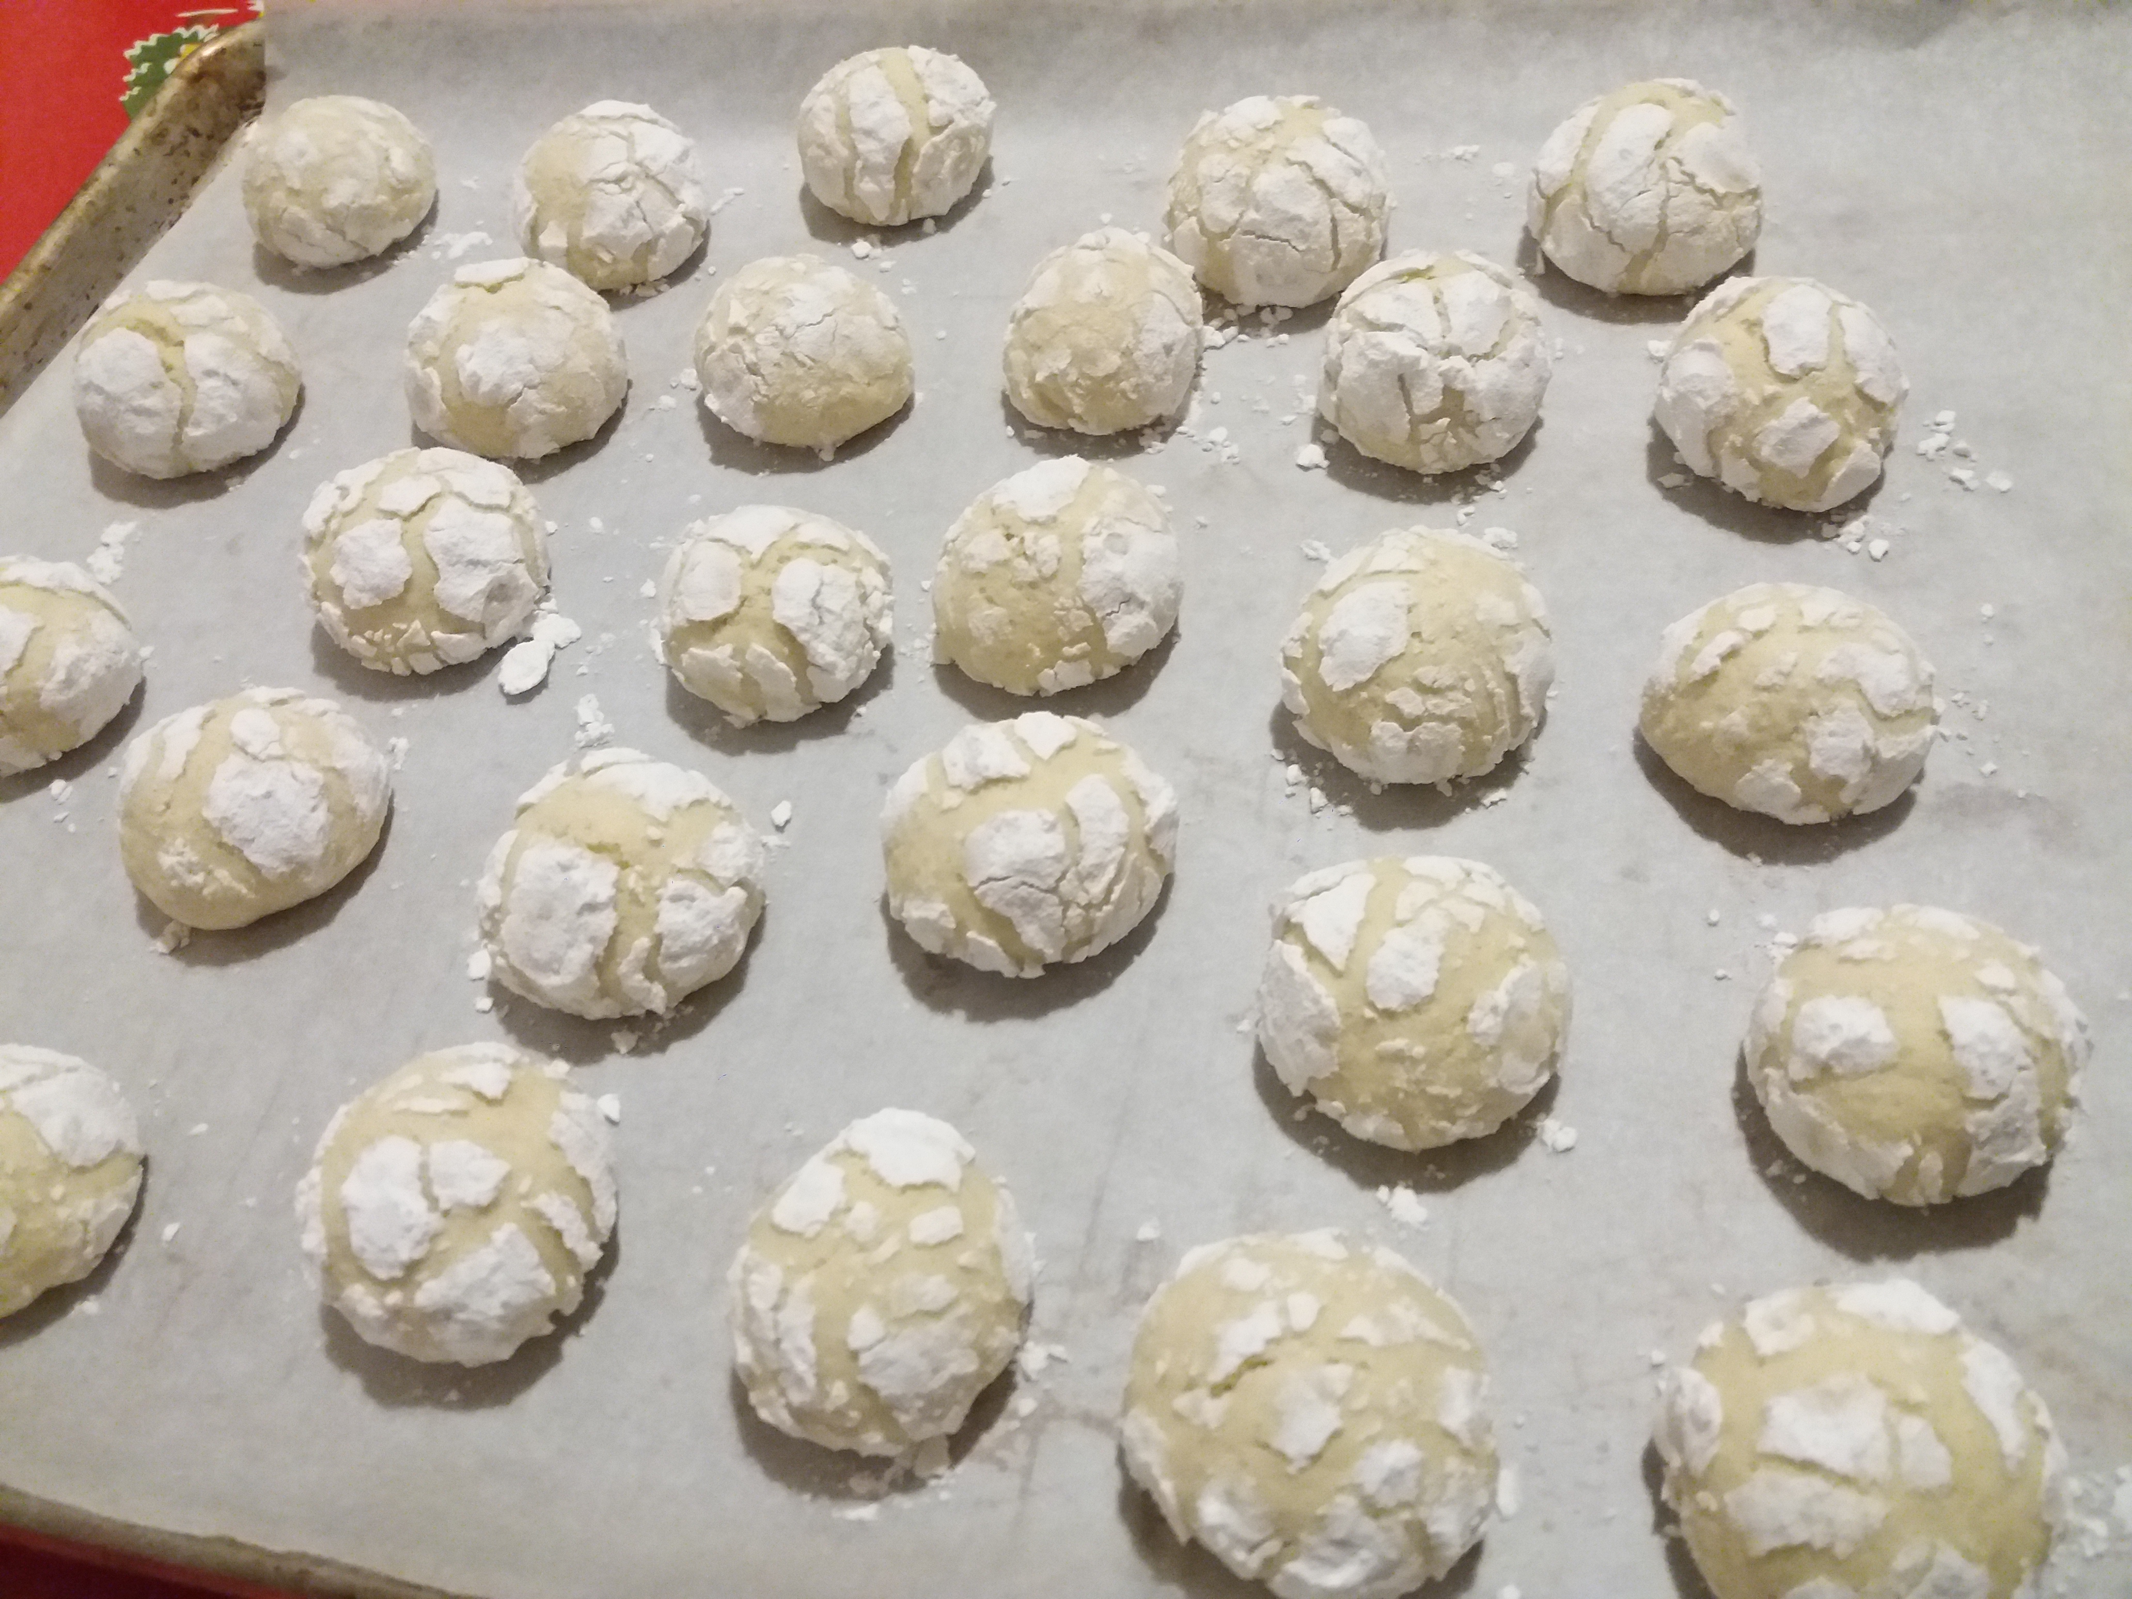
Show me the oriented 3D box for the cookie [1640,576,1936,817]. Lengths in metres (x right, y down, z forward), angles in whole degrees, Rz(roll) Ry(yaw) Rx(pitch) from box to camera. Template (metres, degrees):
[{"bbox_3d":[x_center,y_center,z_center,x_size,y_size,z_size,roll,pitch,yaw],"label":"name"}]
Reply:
[{"bbox_3d":[0.110,-0.016,0.263,0.042,0.030,0.040,19,58,21],"label":"cookie"}]

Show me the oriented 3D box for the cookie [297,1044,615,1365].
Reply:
[{"bbox_3d":[-0.084,0.054,0.236,0.043,0.033,0.043,-4,53,5],"label":"cookie"}]

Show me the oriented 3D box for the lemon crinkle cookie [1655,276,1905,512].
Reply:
[{"bbox_3d":[0.130,-0.076,0.311,0.043,0.033,0.043,16,57,18],"label":"lemon crinkle cookie"}]

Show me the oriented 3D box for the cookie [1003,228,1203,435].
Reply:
[{"bbox_3d":[0.007,-0.096,0.343,0.041,0.031,0.041,-6,53,3],"label":"cookie"}]

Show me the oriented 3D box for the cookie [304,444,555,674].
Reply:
[{"bbox_3d":[-0.122,-0.048,0.324,0.045,0.032,0.045,-30,56,-14],"label":"cookie"}]

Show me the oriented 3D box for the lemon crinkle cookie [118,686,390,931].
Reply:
[{"bbox_3d":[-0.139,-0.001,0.292,0.043,0.031,0.043,-4,53,5],"label":"lemon crinkle cookie"}]

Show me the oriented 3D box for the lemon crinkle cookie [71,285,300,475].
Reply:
[{"bbox_3d":[-0.188,-0.092,0.366,0.044,0.032,0.044,-33,56,-16],"label":"lemon crinkle cookie"}]

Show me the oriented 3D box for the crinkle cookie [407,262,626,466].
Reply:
[{"bbox_3d":[-0.116,-0.094,0.358,0.045,0.031,0.045,-24,54,-10],"label":"crinkle cookie"}]

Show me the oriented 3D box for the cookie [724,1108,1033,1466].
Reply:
[{"bbox_3d":[-0.024,0.061,0.223,0.039,0.032,0.045,-28,55,-13],"label":"cookie"}]

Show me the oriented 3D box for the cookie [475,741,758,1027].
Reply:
[{"bbox_3d":[-0.072,0.011,0.274,0.045,0.032,0.045,-4,53,5],"label":"cookie"}]

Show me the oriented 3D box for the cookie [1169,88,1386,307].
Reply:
[{"bbox_3d":[0.042,-0.121,0.347,0.045,0.036,0.044,-1,53,7],"label":"cookie"}]

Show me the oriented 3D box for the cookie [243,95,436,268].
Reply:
[{"bbox_3d":[-0.173,-0.149,0.407,0.043,0.030,0.043,-27,55,-12],"label":"cookie"}]

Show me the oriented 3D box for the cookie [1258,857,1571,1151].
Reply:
[{"bbox_3d":[0.048,0.027,0.238,0.042,0.032,0.042,5,54,12],"label":"cookie"}]

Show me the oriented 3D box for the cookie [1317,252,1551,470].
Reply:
[{"bbox_3d":[0.067,-0.080,0.315,0.042,0.033,0.044,4,54,11],"label":"cookie"}]

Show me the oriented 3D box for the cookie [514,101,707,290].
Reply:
[{"bbox_3d":[-0.100,-0.133,0.378,0.042,0.034,0.043,-20,53,-7],"label":"cookie"}]

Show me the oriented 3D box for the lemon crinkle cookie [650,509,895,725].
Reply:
[{"bbox_3d":[-0.053,-0.035,0.307,0.042,0.029,0.042,-4,53,5],"label":"lemon crinkle cookie"}]

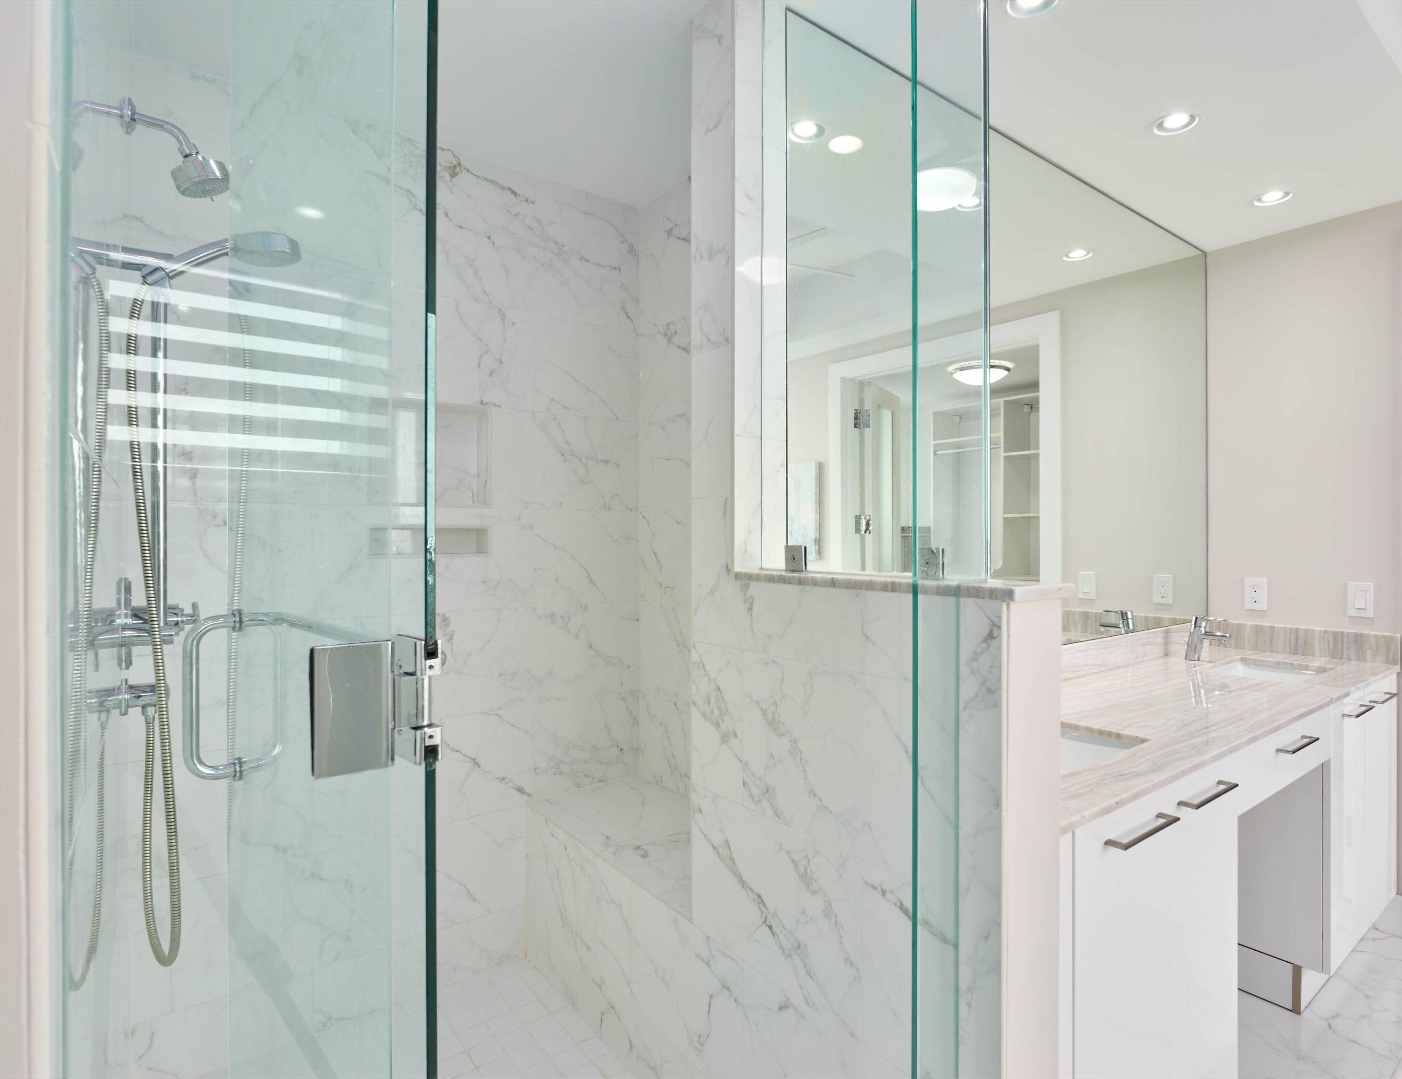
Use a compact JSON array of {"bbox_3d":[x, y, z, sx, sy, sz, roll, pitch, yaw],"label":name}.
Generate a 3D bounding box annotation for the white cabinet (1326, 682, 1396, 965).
[{"bbox_3d":[1.856,0.868,2.499,0.762,0.857,0.564,0,0,-37],"label":"white cabinet"}]

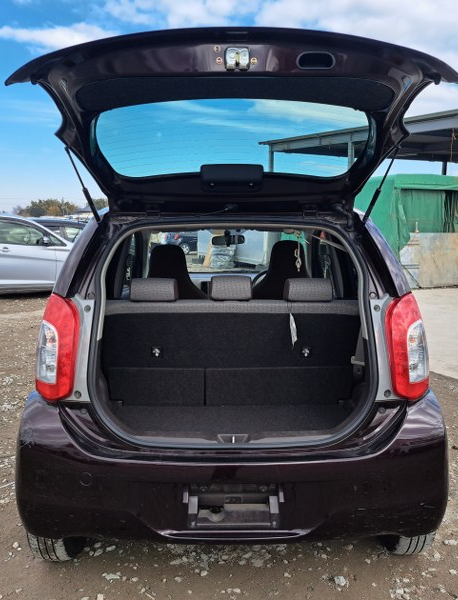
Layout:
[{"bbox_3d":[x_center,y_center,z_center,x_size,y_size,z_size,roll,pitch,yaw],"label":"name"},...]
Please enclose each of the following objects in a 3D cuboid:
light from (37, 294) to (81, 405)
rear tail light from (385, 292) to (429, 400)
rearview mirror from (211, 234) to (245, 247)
[{"bbox_3d":[-0.643,0.173,2.069,0.175,0.380,0.240,0,7,-1],"label":"light"},{"bbox_3d":[0.669,0.173,2.069,0.175,0.380,0.240,0,7,-1],"label":"rear tail light"},{"bbox_3d":[-0.002,-0.422,3.948,0.240,0.075,0.060,-2,7,-12],"label":"rearview mirror"}]

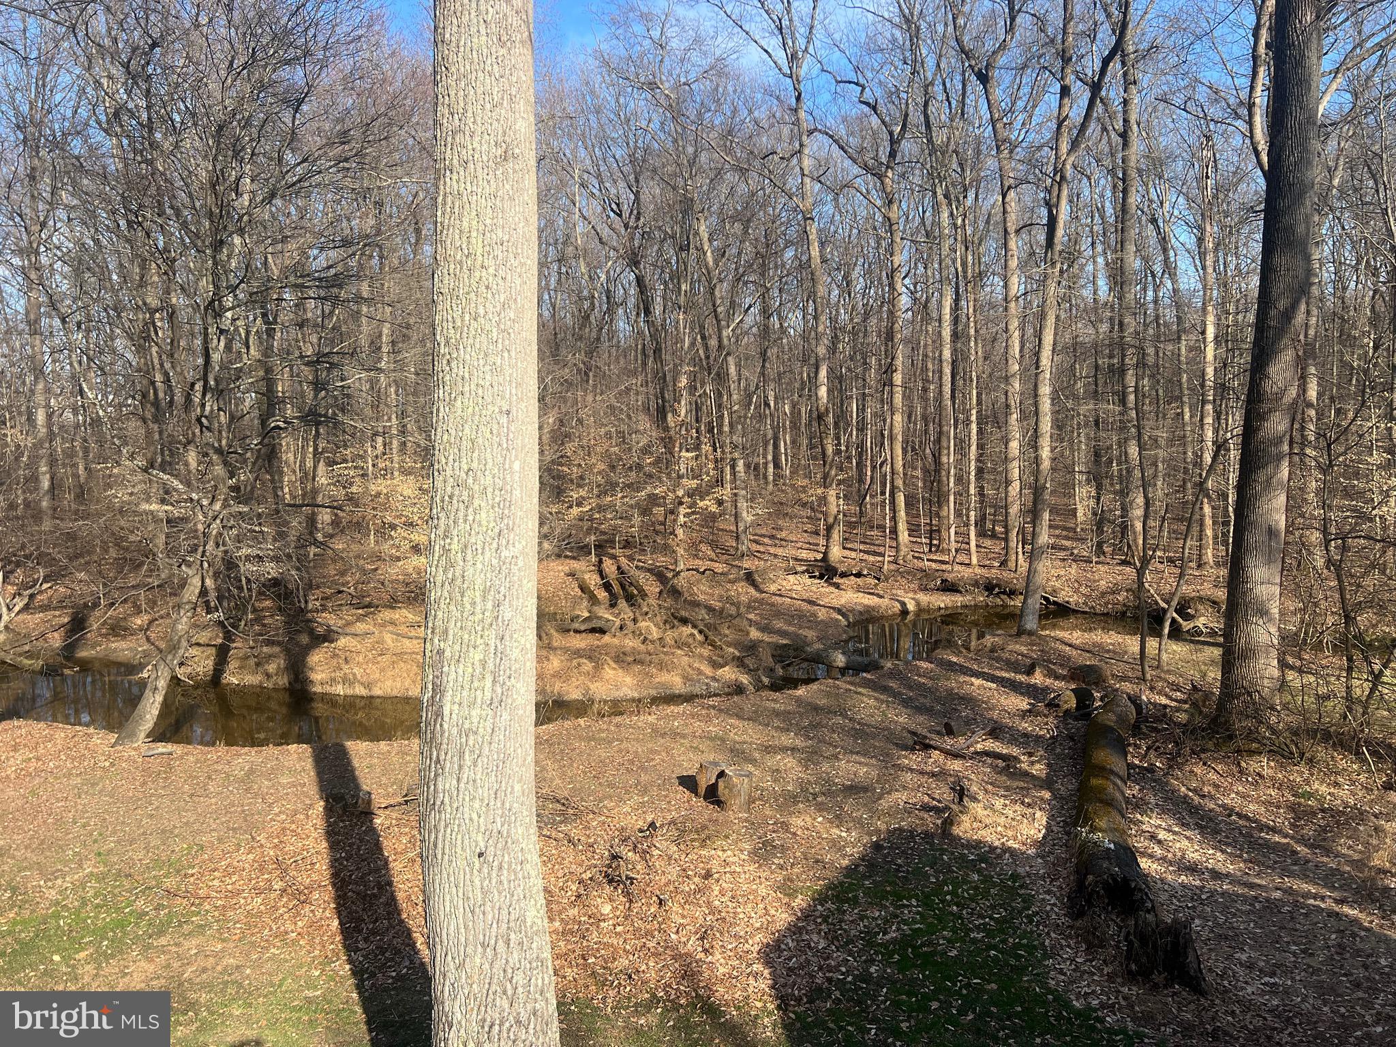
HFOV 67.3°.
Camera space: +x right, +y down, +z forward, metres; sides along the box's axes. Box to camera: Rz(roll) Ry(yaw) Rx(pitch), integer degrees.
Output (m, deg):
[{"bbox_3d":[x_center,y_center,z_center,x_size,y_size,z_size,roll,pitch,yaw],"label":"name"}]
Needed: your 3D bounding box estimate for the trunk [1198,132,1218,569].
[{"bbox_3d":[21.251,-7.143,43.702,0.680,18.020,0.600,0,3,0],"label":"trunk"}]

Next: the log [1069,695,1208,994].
[{"bbox_3d":[5.393,3.376,13.429,1.000,0.660,9.710,1,3,20],"label":"log"}]

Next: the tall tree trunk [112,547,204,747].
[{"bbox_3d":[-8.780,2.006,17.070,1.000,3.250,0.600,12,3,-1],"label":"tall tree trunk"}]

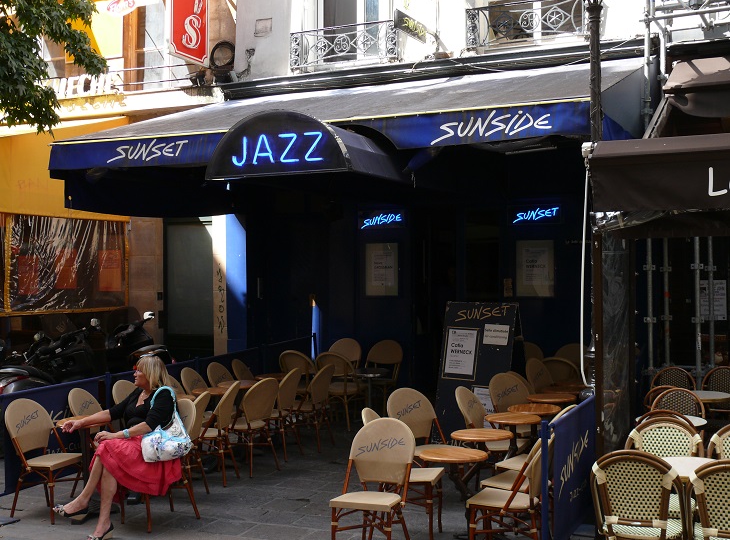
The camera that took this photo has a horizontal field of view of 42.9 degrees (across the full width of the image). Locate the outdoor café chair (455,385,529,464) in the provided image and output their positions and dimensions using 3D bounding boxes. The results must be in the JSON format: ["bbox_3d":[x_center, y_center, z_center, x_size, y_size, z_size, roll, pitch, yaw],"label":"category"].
[{"bbox_3d":[1.064,1.410,7.670,0.540,0.880,0.460,0,0,26],"label":"outdoor café chair"}]

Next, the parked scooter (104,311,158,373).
[{"bbox_3d":[-2.750,1.212,11.150,0.740,1.320,1.950,0,0,-18],"label":"parked scooter"}]

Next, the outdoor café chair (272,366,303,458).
[{"bbox_3d":[-0.926,1.481,9.680,0.560,0.930,0.460,0,1,27],"label":"outdoor café chair"}]

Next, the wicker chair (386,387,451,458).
[{"bbox_3d":[0.486,1.433,7.560,0.470,0.900,0.520,0,-1,-37],"label":"wicker chair"}]

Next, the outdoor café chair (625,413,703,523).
[{"bbox_3d":[1.840,1.402,5.739,0.520,0.900,0.560,0,-1,21],"label":"outdoor café chair"}]

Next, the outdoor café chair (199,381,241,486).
[{"bbox_3d":[-1.381,1.464,8.409,0.520,0.900,0.470,0,0,14],"label":"outdoor café chair"}]

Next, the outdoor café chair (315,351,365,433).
[{"bbox_3d":[-0.264,1.404,11.000,0.500,0.900,0.560,0,0,25],"label":"outdoor café chair"}]

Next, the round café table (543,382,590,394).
[{"bbox_3d":[2.012,1.562,9.270,0.475,0.735,0.475,0,1,25],"label":"round café table"}]

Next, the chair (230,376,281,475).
[{"bbox_3d":[-1.050,1.424,8.620,0.520,0.880,0.450,0,0,41],"label":"chair"}]

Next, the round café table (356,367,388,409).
[{"bbox_3d":[0.061,1.535,10.850,0.490,0.690,0.490,-1,0,0],"label":"round café table"}]

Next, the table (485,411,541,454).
[{"bbox_3d":[1.240,1.593,7.750,0.475,0.735,0.475,0,1,25],"label":"table"}]

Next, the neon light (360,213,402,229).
[{"bbox_3d":[0.222,-0.656,12.509,0.610,0.190,0.060,0,0,26],"label":"neon light"}]

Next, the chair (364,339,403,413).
[{"bbox_3d":[0.221,1.377,11.731,0.495,0.916,0.544,-1,0,20],"label":"chair"}]

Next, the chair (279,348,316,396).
[{"bbox_3d":[-0.800,1.472,11.788,0.490,0.910,0.540,0,-1,21],"label":"chair"}]

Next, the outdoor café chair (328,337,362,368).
[{"bbox_3d":[-0.284,1.383,12.197,0.495,0.916,0.544,-1,0,20],"label":"outdoor café chair"}]

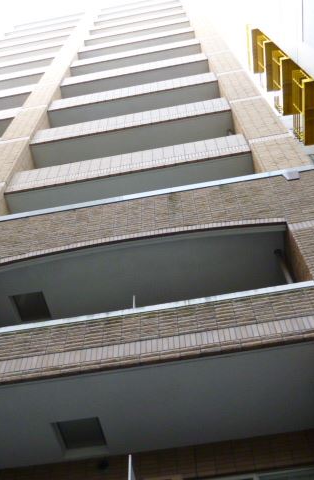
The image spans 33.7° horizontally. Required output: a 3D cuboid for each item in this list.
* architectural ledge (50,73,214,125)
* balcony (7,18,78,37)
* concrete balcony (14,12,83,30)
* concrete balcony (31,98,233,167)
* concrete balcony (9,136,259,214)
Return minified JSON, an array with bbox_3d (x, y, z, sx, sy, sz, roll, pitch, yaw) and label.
[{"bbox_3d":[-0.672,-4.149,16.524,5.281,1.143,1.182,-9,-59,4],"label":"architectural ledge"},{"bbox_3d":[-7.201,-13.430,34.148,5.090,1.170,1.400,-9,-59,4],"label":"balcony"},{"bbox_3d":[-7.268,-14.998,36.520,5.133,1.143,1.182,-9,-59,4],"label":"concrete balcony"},{"bbox_3d":[-0.608,-2.646,14.192,5.300,1.080,1.300,-9,-59,4],"label":"concrete balcony"},{"bbox_3d":[-0.551,-1.156,11.728,5.300,1.080,1.300,-9,-59,4],"label":"concrete balcony"}]

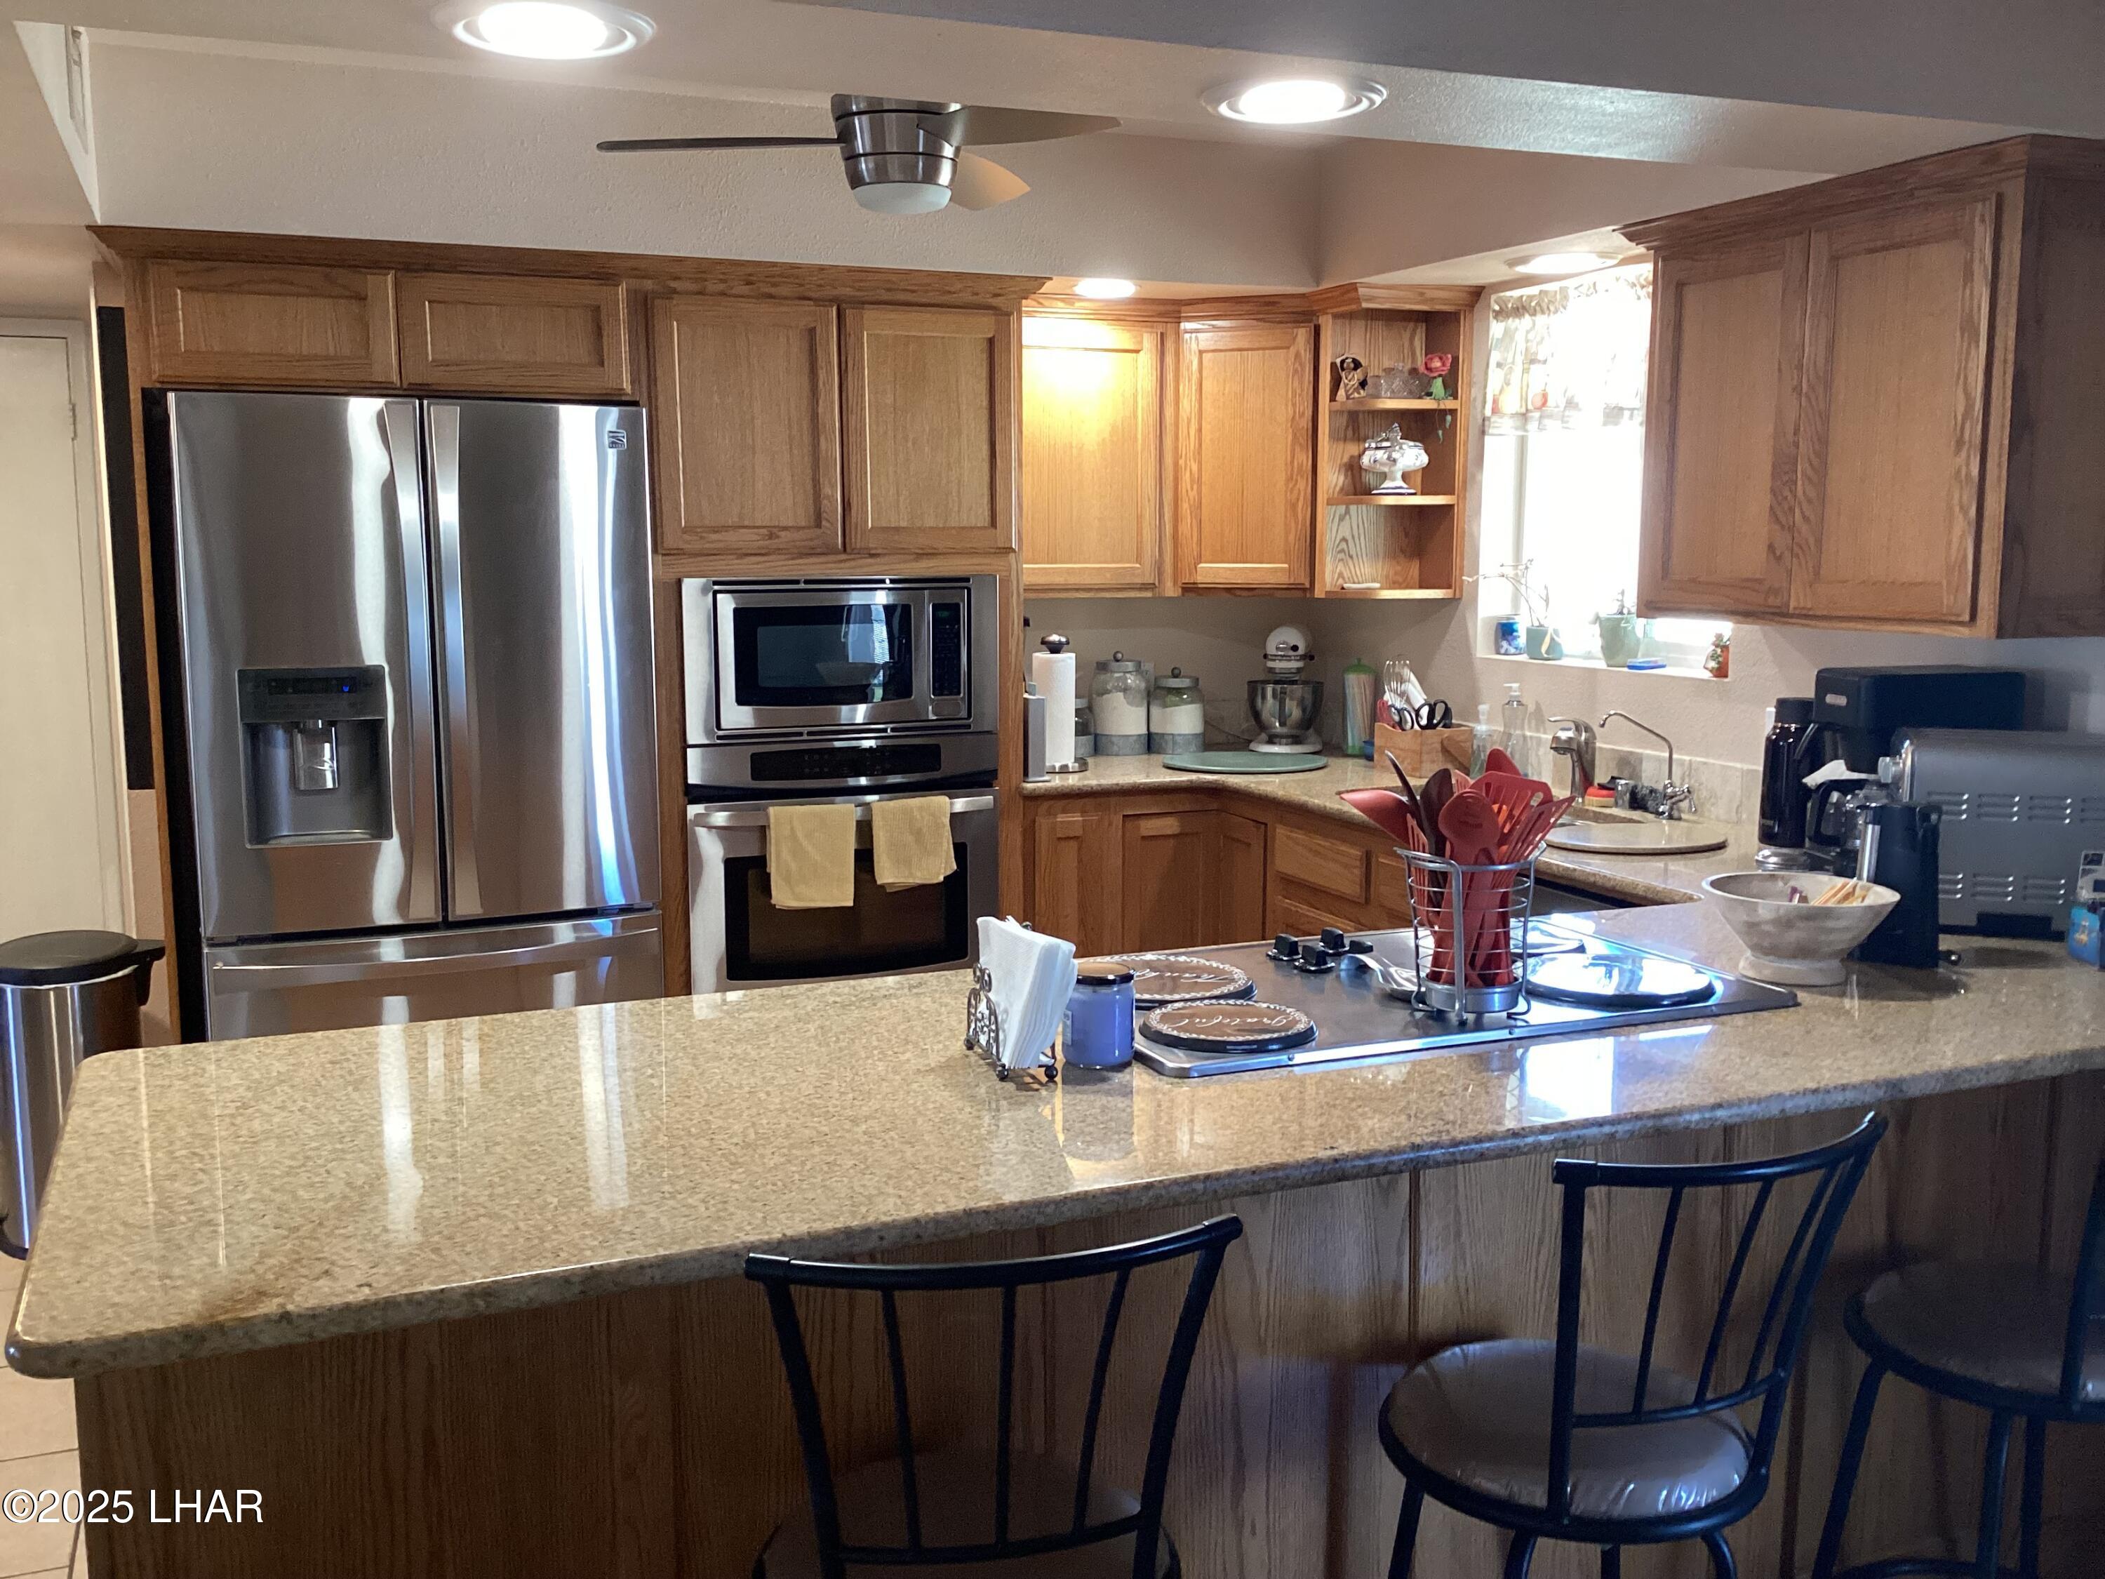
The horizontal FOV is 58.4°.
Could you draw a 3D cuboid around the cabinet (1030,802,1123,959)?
[{"bbox_3d":[-0.049,0.402,4.989,0.254,0.850,0.580,-3,8,-22],"label":"cabinet"}]

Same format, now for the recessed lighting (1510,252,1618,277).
[{"bbox_3d":[1.103,-1.146,4.098,0.230,0.040,0.230,0,7,0],"label":"recessed lighting"}]

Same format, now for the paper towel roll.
[{"bbox_3d":[0.011,-0.212,4.857,0.115,0.283,0.115,0,7,0],"label":"paper towel roll"}]

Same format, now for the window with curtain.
[{"bbox_3d":[1.264,-0.724,4.240,0.120,0.890,0.880,-3,8,-22],"label":"window with curtain"}]

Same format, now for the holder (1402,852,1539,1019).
[{"bbox_3d":[0.528,0.172,2.398,0.175,0.180,0.175,1,8,8],"label":"holder"}]

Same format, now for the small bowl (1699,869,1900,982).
[{"bbox_3d":[0.997,0.194,2.535,0.270,0.120,0.270,0,7,0],"label":"small bowl"}]

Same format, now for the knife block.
[{"bbox_3d":[0.937,-0.099,4.764,0.175,0.118,0.175,-3,8,-22],"label":"knife block"}]

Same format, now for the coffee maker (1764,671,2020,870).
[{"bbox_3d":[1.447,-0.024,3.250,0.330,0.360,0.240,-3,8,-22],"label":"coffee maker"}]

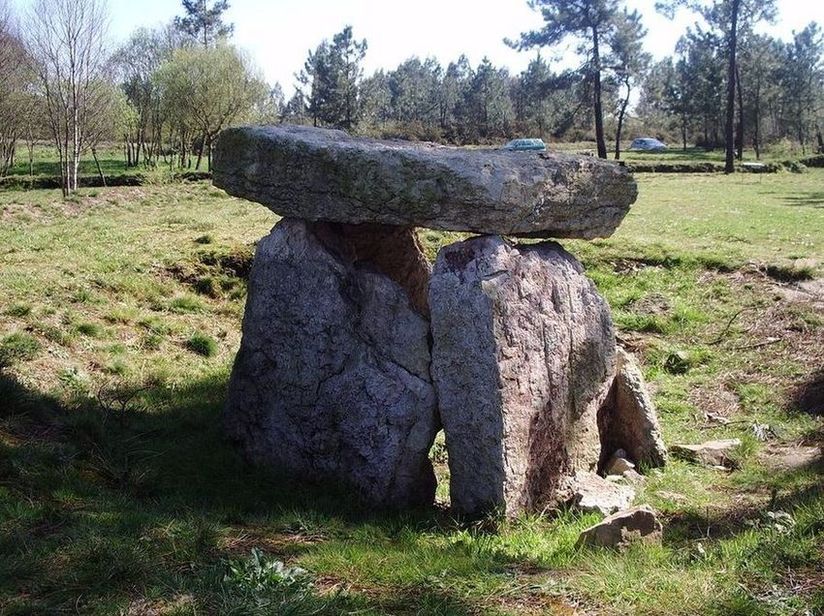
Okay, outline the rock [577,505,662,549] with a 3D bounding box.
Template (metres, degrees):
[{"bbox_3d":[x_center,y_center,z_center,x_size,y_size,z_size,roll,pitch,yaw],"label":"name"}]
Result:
[{"bbox_3d":[1.060,1.107,4.980,0.430,0.170,0.290,0,10,0],"label":"rock"}]

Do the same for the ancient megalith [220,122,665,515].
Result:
[{"bbox_3d":[0.190,-0.060,5.980,2.600,2.080,1.900,0,10,0],"label":"ancient megalith"}]

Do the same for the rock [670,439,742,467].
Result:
[{"bbox_3d":[1.870,0.905,6.200,0.450,0.140,0.310,0,10,0],"label":"rock"}]

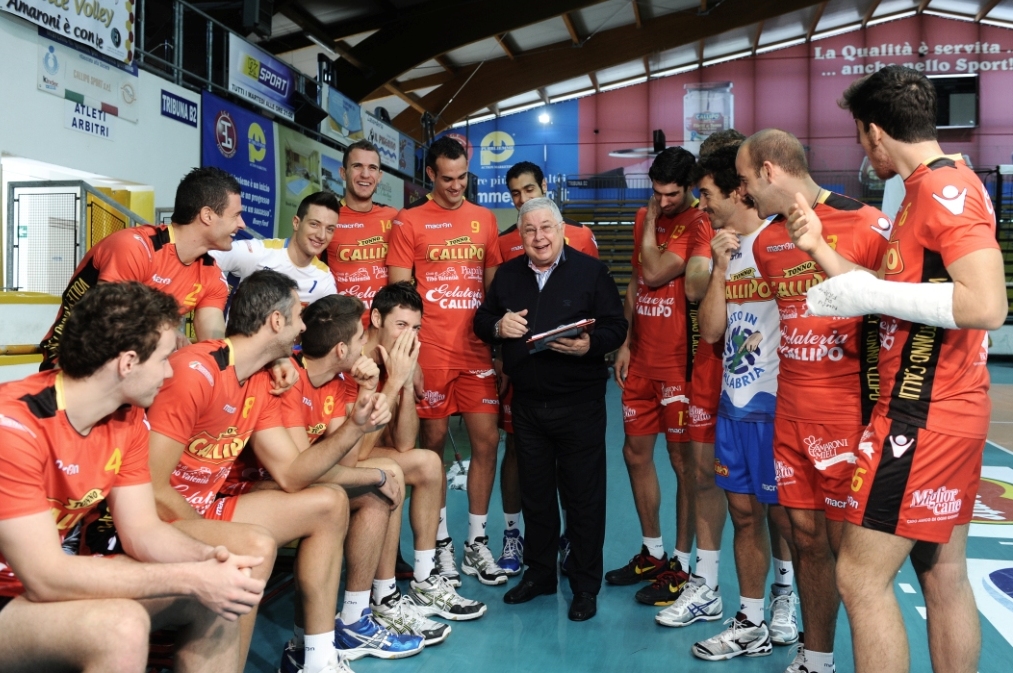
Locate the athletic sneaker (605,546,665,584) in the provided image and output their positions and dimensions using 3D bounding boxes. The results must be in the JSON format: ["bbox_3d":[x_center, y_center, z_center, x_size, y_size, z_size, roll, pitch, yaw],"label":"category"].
[{"bbox_3d":[0.610,1.055,4.196,0.309,0.145,0.112,0,2,-17],"label":"athletic sneaker"}]

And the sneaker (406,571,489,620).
[{"bbox_3d":[-0.223,0.978,3.429,0.322,0.146,0.117,1,2,22],"label":"sneaker"}]

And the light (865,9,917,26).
[{"bbox_3d":[12.665,-10.521,29.597,1.526,0.170,0.160,-10,0,13],"label":"light"}]

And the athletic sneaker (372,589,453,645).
[{"bbox_3d":[-0.340,0.985,3.193,0.322,0.146,0.117,2,2,26],"label":"athletic sneaker"}]

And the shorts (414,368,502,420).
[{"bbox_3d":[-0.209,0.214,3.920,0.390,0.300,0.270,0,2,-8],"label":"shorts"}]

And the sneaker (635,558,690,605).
[{"bbox_3d":[0.707,1.048,3.896,0.300,0.140,0.115,-1,2,-33],"label":"sneaker"}]

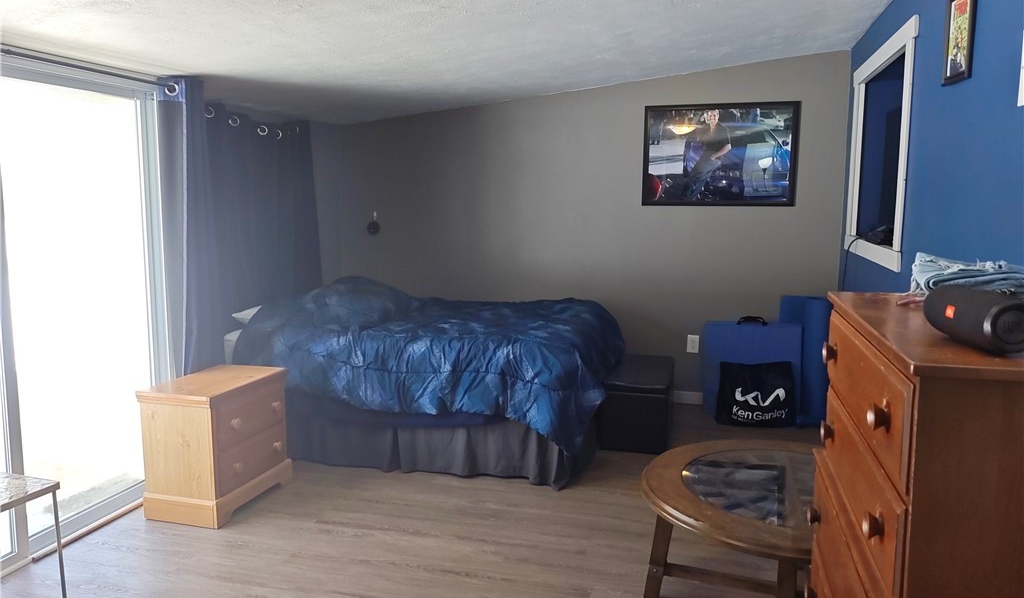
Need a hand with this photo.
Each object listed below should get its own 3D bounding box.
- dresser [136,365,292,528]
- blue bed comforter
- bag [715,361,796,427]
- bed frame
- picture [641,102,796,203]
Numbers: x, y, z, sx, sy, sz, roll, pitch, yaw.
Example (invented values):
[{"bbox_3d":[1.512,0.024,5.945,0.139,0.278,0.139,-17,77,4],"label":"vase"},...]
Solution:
[{"bbox_3d":[-1.337,0.649,3.384,0.397,0.572,0.592,2,7,15],"label":"dresser"},{"bbox_3d":[-0.366,0.280,4.446,2.044,0.726,1.601,2,7,15],"label":"blue bed comforter"},{"bbox_3d":[1.522,0.583,4.645,0.481,0.406,0.148,2,7,15],"label":"bag"},{"bbox_3d":[-0.470,0.620,4.516,1.937,0.356,1.439,2,7,15],"label":"bed frame"},{"bbox_3d":[1.363,-0.944,4.864,0.982,0.663,0.024,2,7,15],"label":"picture"}]

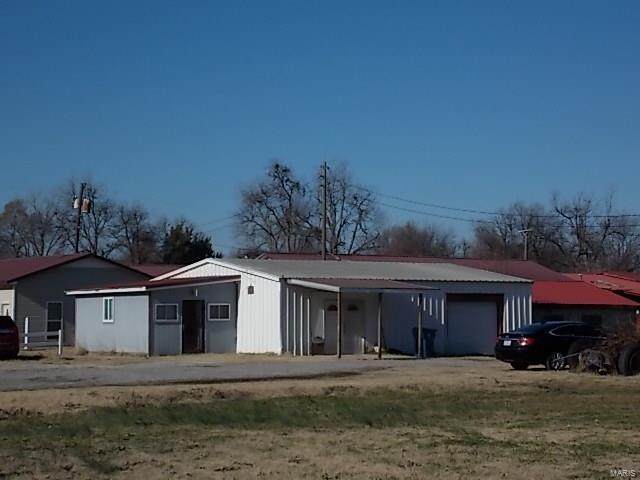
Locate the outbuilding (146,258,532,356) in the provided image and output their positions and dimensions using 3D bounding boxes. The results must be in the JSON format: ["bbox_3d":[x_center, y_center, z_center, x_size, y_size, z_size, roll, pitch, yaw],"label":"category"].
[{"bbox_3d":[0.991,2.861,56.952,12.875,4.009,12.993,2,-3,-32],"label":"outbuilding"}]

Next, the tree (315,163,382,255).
[{"bbox_3d":[2.202,0.362,100.088,5.780,12.755,5.780,0,-3,0],"label":"tree"}]

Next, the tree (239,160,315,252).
[{"bbox_3d":[-3.439,0.356,100.088,6.630,12.755,6.630,0,-3,0],"label":"tree"}]

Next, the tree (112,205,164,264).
[{"bbox_3d":[-14.727,2.022,105.017,4.641,9.857,4.641,0,-3,0],"label":"tree"}]

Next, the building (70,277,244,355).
[{"bbox_3d":[-7.197,3.148,54.215,4.167,3.030,7.944,2,-3,-32],"label":"building"}]

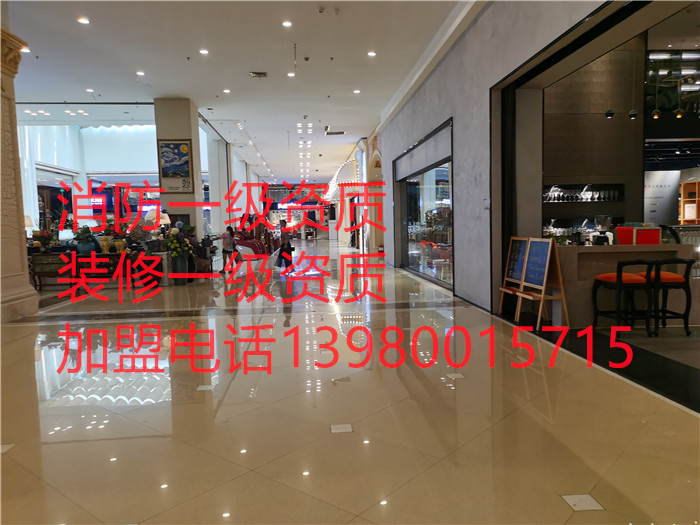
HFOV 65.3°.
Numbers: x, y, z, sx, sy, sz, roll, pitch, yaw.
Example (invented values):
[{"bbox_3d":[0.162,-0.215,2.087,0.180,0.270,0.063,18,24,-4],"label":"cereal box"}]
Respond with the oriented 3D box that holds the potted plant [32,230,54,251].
[{"bbox_3d":[-7.694,-0.546,13.706,0.480,0.515,0.440,-2,4,-5],"label":"potted plant"}]

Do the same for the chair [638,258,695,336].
[{"bbox_3d":[3.969,0.420,6.910,0.490,0.930,0.530,-1,4,1],"label":"chair"}]

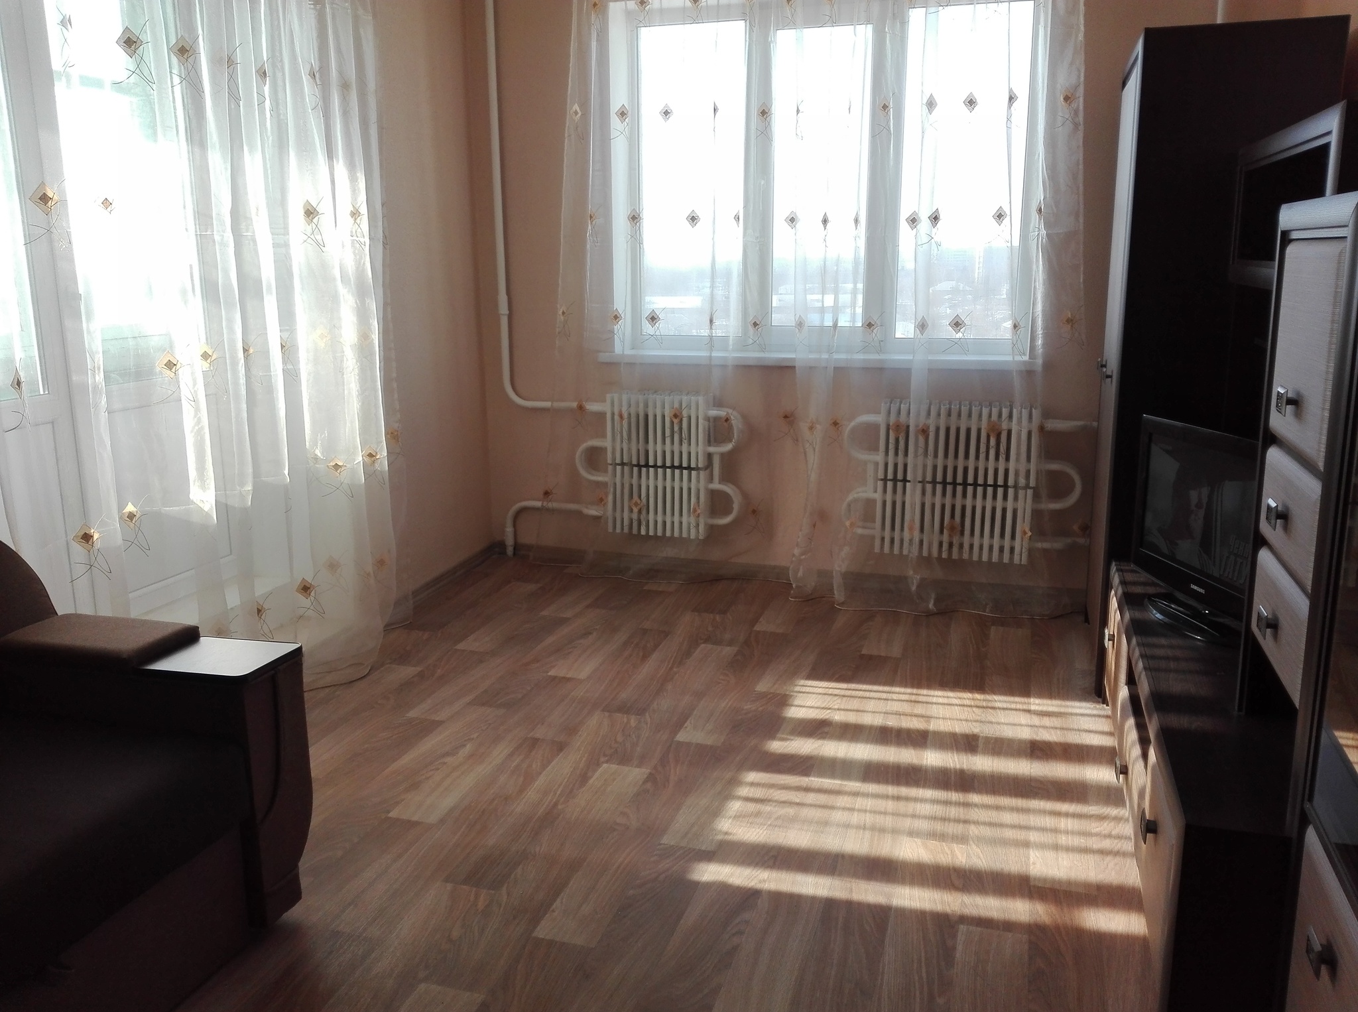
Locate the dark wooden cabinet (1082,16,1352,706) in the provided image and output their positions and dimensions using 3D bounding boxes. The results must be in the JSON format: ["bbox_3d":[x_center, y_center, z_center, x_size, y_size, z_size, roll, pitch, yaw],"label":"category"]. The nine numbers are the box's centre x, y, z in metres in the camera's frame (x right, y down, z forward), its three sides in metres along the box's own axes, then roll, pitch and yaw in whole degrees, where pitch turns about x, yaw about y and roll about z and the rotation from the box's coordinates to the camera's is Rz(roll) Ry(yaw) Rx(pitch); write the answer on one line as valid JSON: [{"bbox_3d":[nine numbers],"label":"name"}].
[{"bbox_3d":[1.708,-0.439,3.552,0.534,2.047,0.754,4,13,18],"label":"dark wooden cabinet"}]

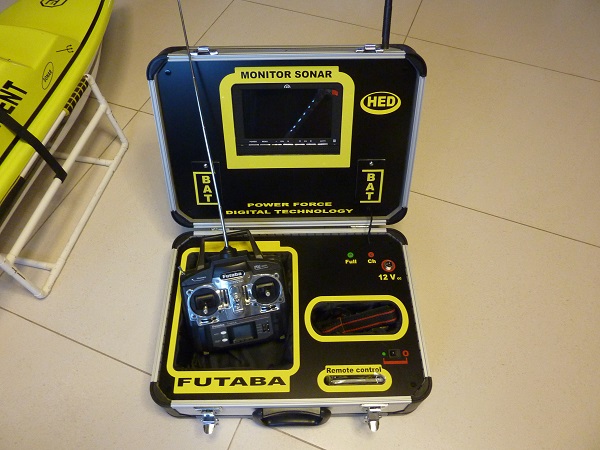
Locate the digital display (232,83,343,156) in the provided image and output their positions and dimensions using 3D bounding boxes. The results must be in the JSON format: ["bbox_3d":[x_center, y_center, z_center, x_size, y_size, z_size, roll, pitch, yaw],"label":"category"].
[{"bbox_3d":[-0.021,-0.186,0.759,0.185,0.128,0.022,-1,33,0],"label":"digital display"}]

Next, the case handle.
[{"bbox_3d":[-0.014,0.320,0.717,0.129,0.034,0.030,-1,57,0],"label":"case handle"}]

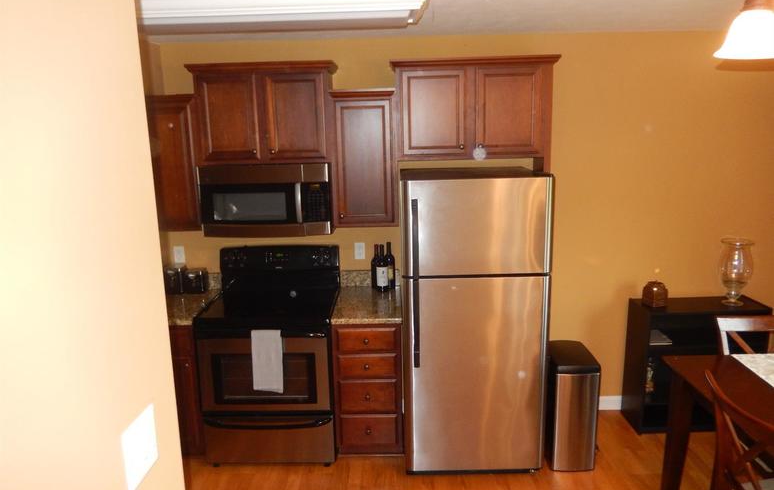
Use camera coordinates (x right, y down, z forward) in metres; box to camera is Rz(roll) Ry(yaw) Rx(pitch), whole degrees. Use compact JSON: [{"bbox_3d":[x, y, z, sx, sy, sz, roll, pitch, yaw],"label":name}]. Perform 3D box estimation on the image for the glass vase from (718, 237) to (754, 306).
[{"bbox_3d":[2.170,0.174,3.470,0.212,0.390,0.212,-1,11,1],"label":"glass vase"}]

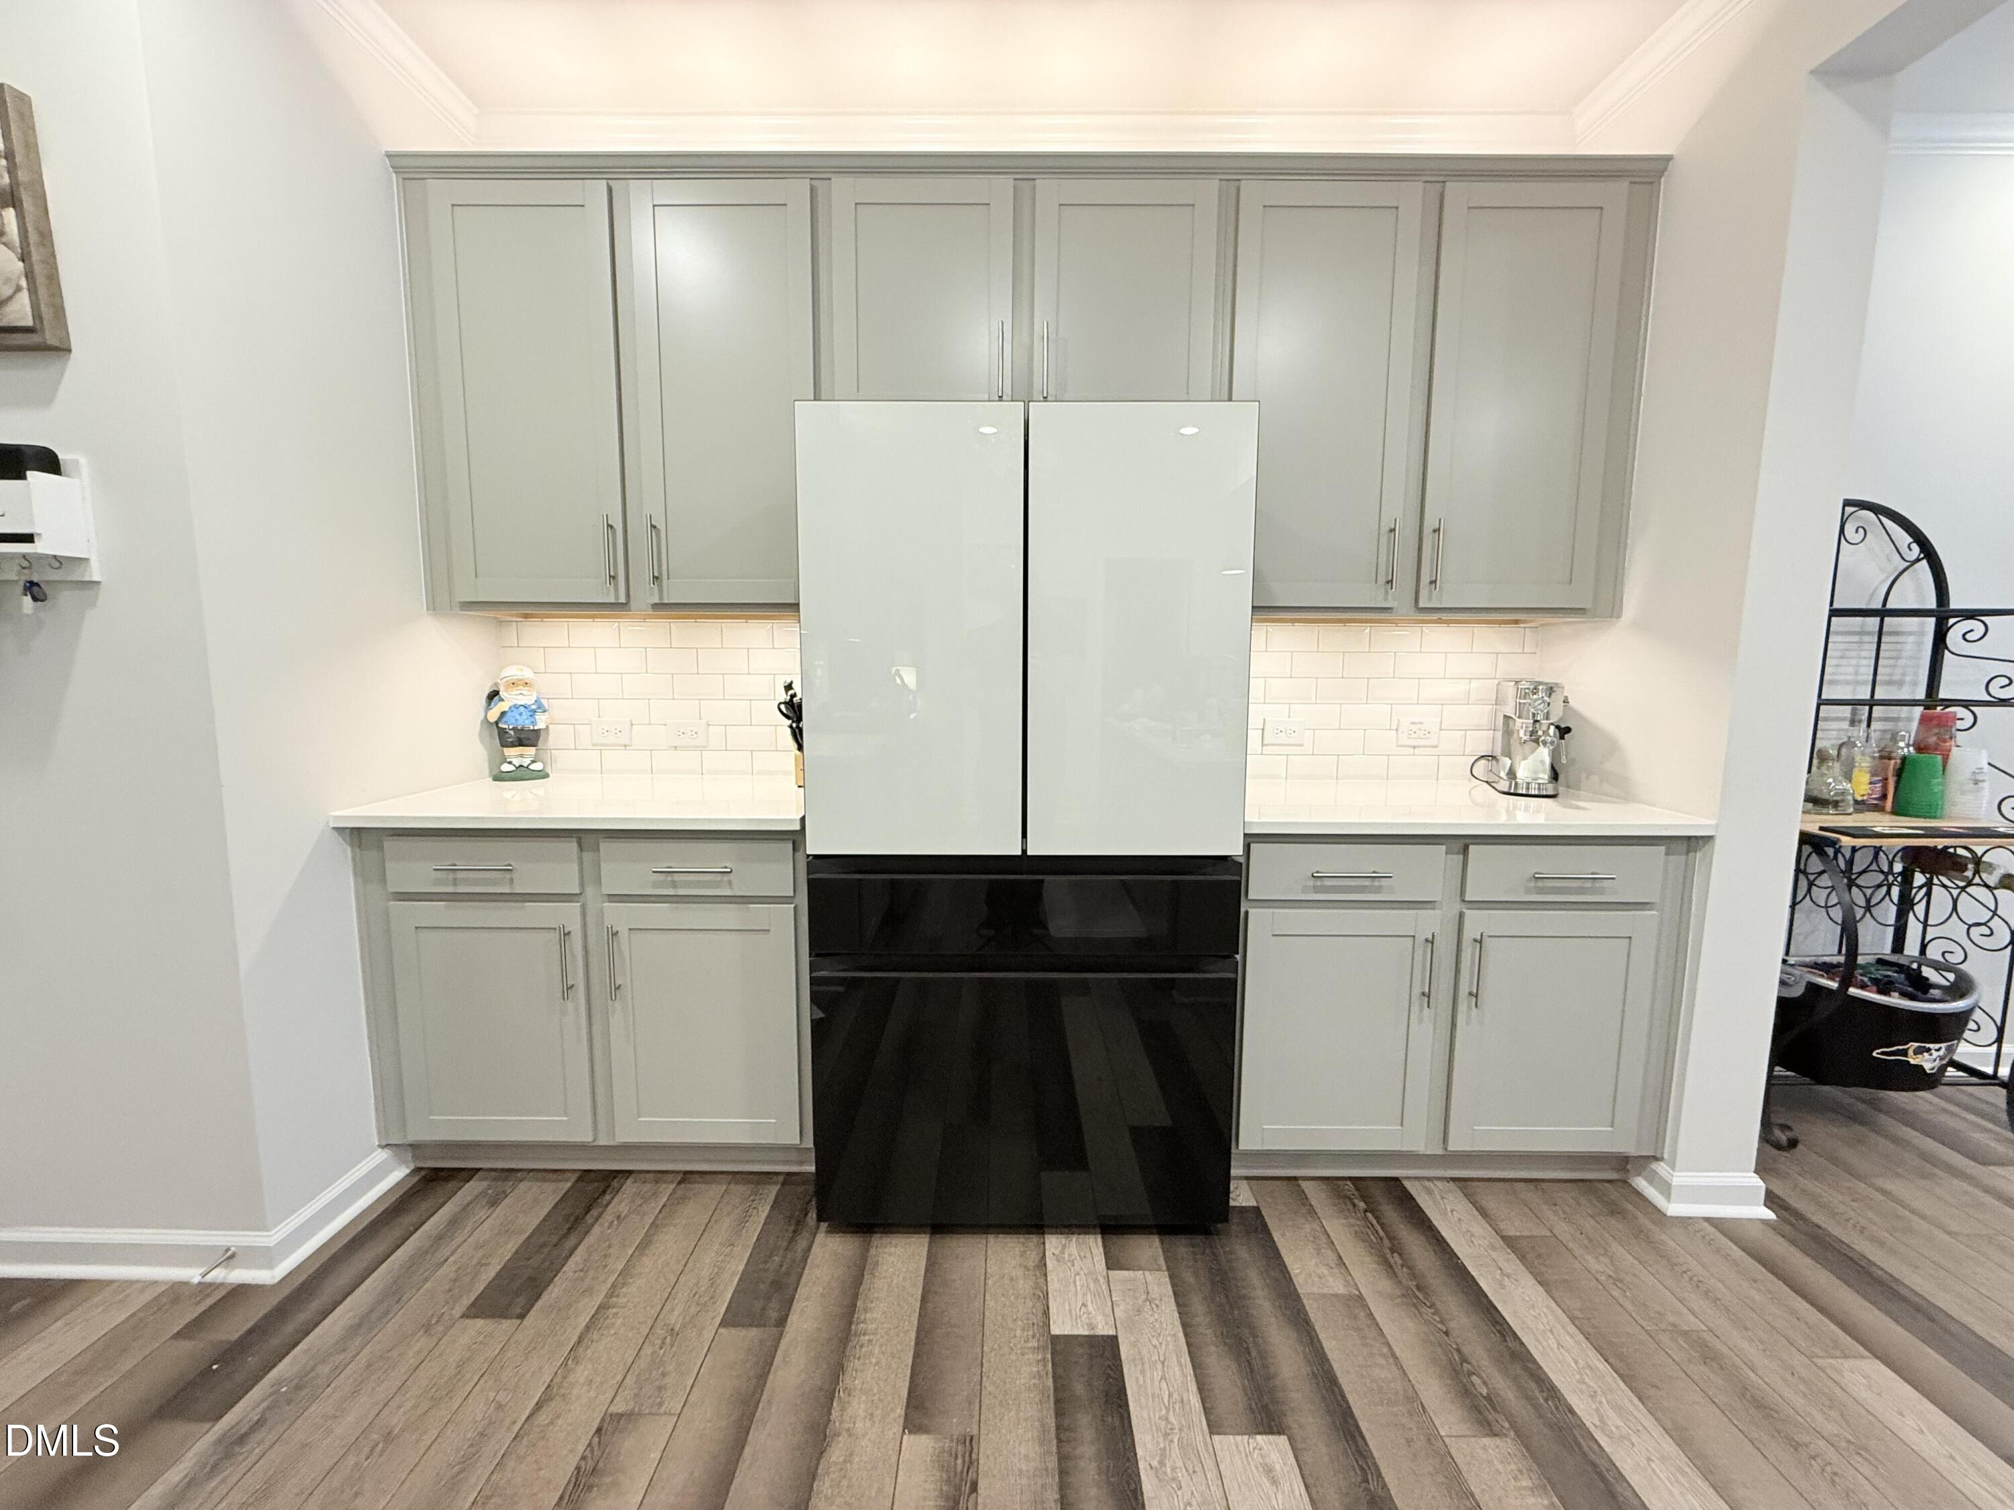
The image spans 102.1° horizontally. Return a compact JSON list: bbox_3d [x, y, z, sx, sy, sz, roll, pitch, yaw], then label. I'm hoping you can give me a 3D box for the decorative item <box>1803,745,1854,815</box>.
[{"bbox_3d":[2.381,0.072,2.356,0.105,0.197,0.095,0,6,0],"label":"decorative item"}]

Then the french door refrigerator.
[{"bbox_3d":[0.040,0.144,2.072,0.910,1.775,0.765,0,6,0],"label":"french door refrigerator"}]

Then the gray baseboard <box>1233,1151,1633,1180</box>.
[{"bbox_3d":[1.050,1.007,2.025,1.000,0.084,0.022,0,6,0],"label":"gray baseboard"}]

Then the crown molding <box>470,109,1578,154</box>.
[{"bbox_3d":[0.042,-1.735,2.263,3.120,0.085,0.070,0,6,0],"label":"crown molding"}]

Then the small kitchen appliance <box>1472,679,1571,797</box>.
[{"bbox_3d":[1.444,-0.053,2.319,0.170,0.310,0.280,2,7,15],"label":"small kitchen appliance"}]

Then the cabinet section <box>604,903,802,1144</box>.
[{"bbox_3d":[-0.697,0.600,2.128,0.445,0.580,0.500,0,6,0],"label":"cabinet section"}]

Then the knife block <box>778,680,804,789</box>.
[{"bbox_3d":[-0.555,-0.071,2.346,0.130,0.316,0.200,0,6,0],"label":"knife block"}]

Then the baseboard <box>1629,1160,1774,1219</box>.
[{"bbox_3d":[1.653,1.008,1.958,0.245,0.104,0.170,0,6,0],"label":"baseboard"}]

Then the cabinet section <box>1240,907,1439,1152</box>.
[{"bbox_3d":[0.763,0.608,2.115,0.445,0.580,0.500,0,6,0],"label":"cabinet section"}]

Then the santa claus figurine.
[{"bbox_3d":[-1.445,-0.093,2.410,0.170,0.335,0.125,-3,7,-24],"label":"santa claus figurine"}]

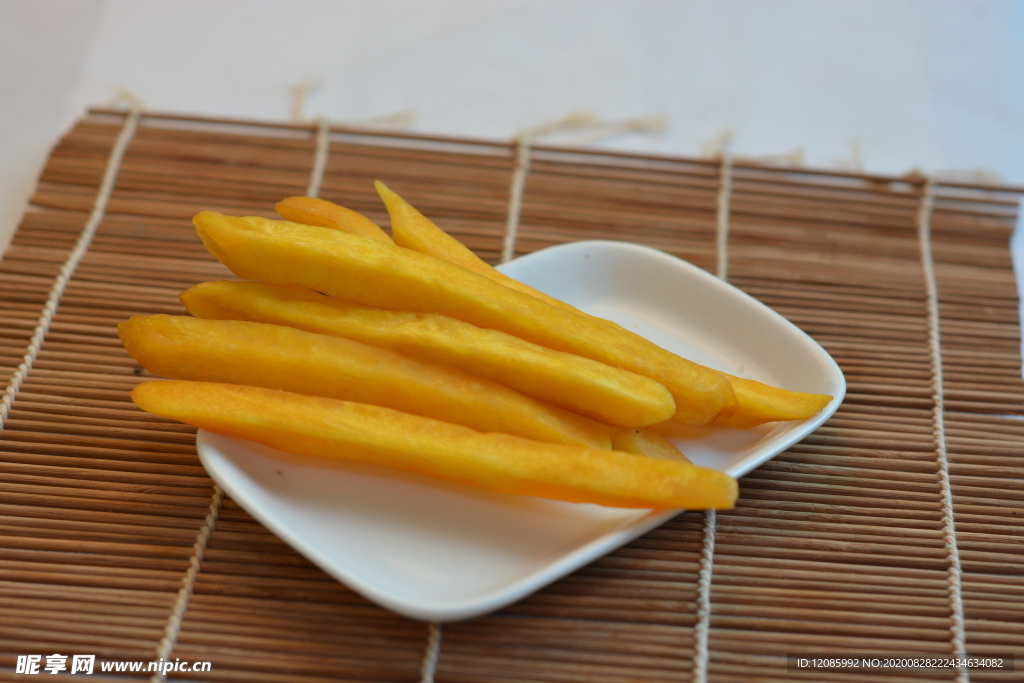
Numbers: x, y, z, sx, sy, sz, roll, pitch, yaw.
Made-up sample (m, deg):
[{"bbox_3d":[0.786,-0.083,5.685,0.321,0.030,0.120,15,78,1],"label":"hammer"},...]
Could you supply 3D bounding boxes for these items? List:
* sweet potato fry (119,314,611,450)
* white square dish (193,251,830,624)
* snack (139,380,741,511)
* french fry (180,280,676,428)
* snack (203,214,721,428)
[{"bbox_3d":[-0.031,0.011,0.444,0.105,0.013,0.013,11,35,3],"label":"sweet potato fry"},{"bbox_3d":[0.004,0.021,0.453,0.133,0.018,0.088,-26,44,-35],"label":"white square dish"},{"bbox_3d":[-0.016,0.020,0.427,0.124,0.011,0.011,9,35,7],"label":"snack"},{"bbox_3d":[-0.018,0.002,0.451,0.107,0.012,0.012,12,36,6],"label":"french fry"},{"bbox_3d":[-0.011,-0.006,0.468,0.126,0.014,0.014,17,37,8],"label":"snack"}]

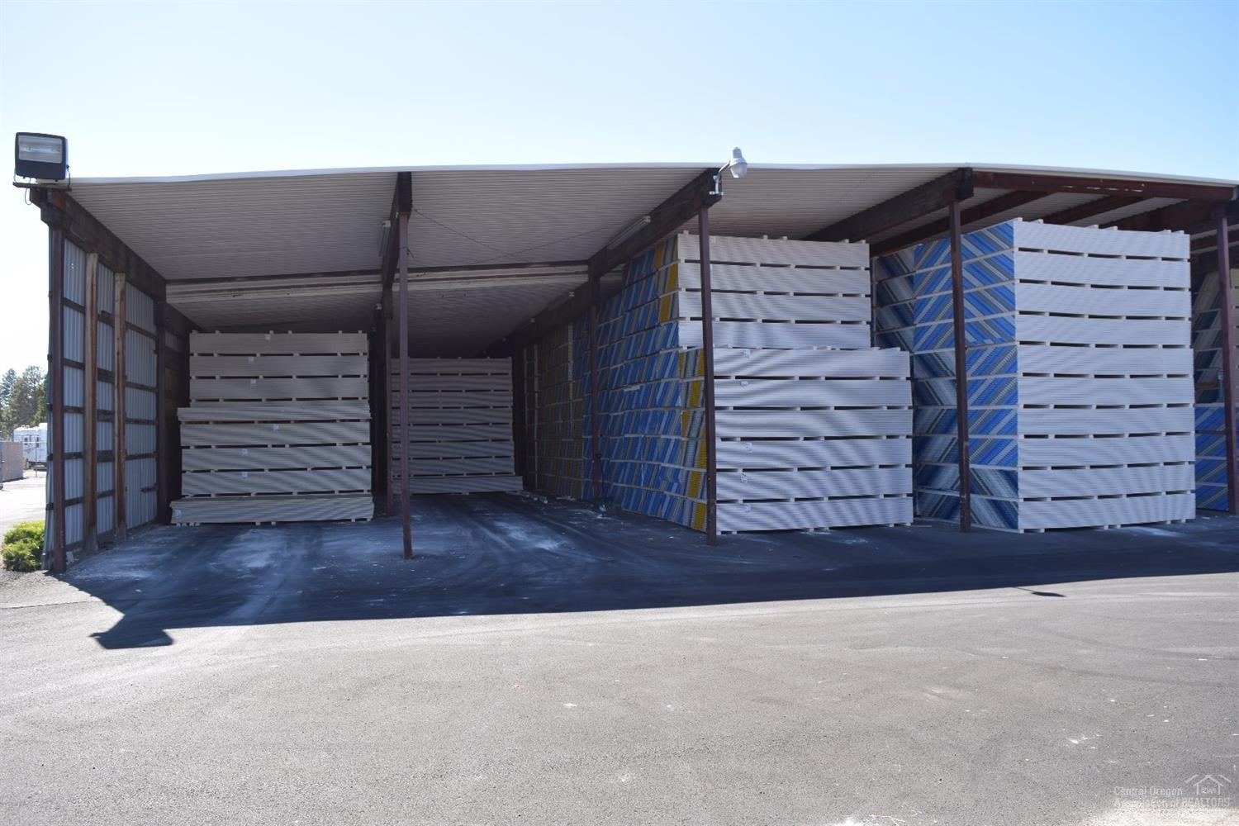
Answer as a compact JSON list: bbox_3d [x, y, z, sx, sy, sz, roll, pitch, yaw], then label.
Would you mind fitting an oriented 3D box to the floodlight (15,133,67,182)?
[{"bbox_3d":[-6.735,-2.983,10.846,0.500,0.485,0.210,-1,9,-22],"label":"floodlight"}]

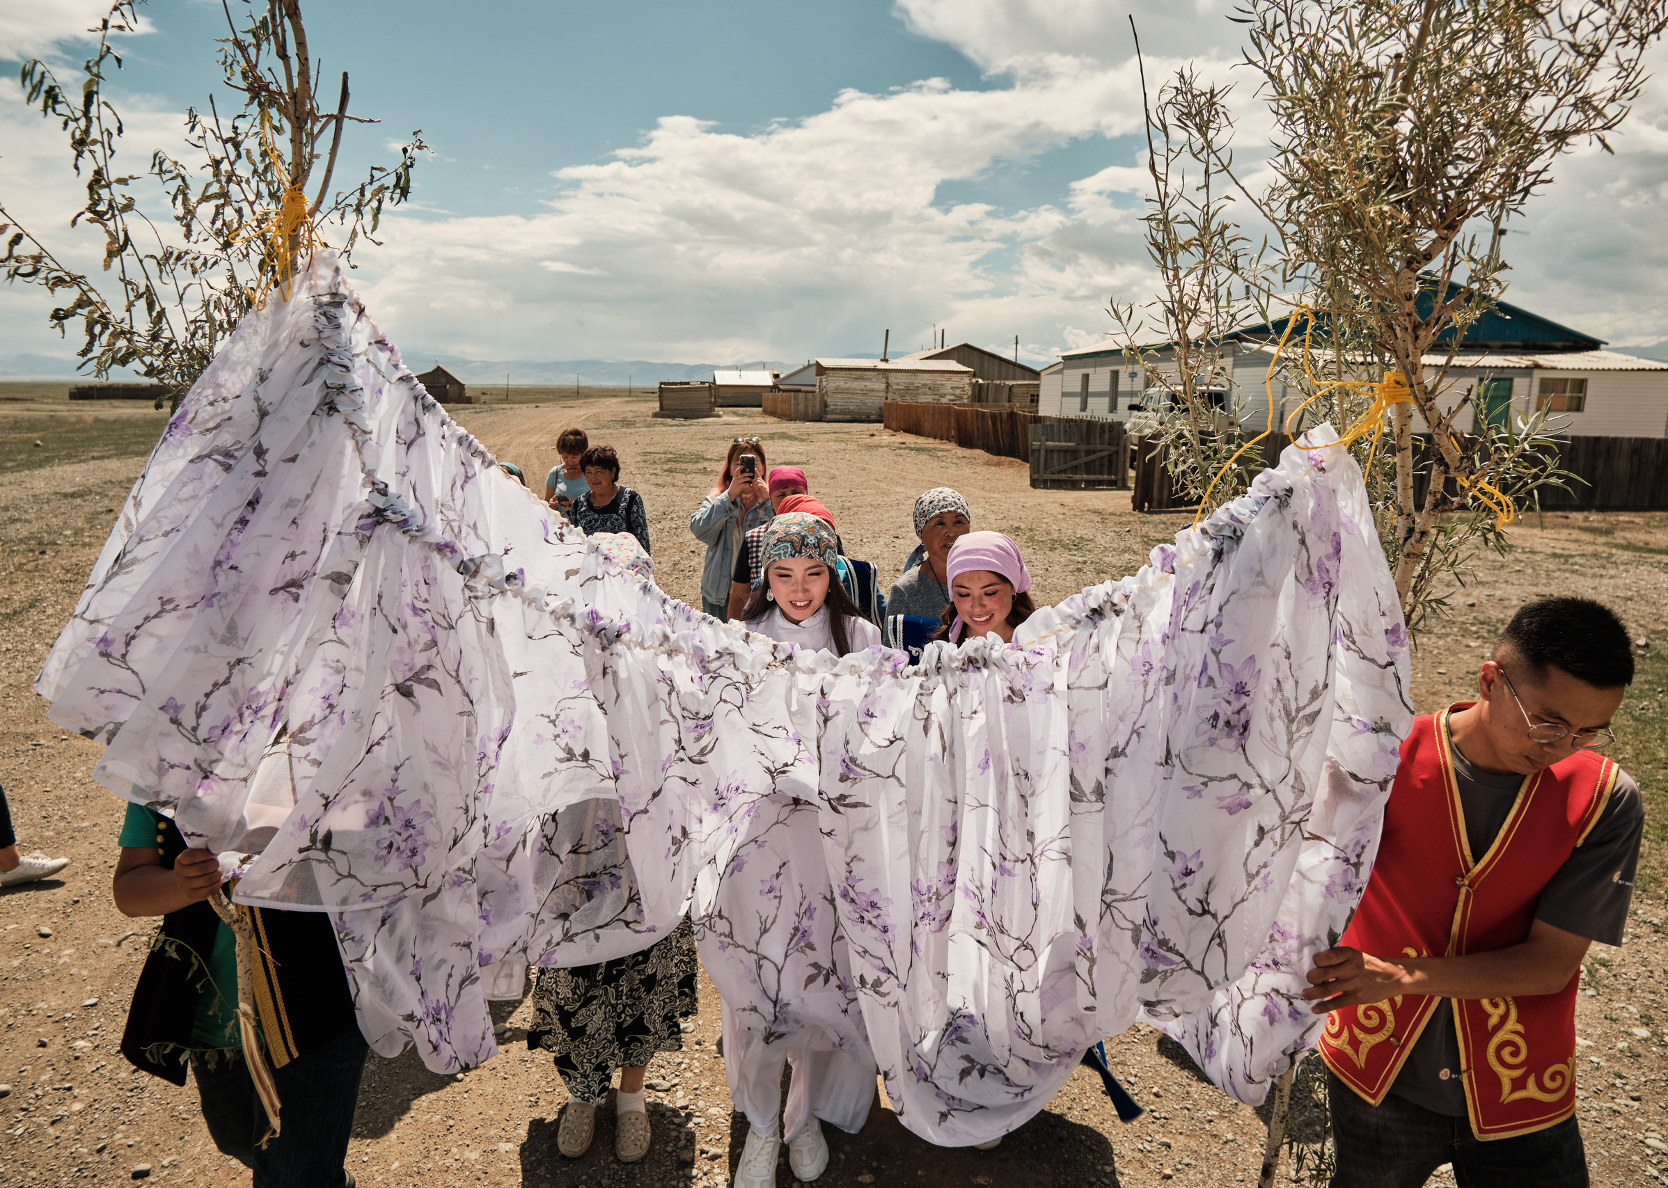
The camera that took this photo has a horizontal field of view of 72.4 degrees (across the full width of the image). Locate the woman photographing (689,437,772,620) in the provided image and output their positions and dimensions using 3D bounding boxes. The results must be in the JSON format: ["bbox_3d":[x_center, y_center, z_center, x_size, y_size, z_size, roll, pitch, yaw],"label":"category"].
[{"bbox_3d":[-0.560,-0.002,6.198,0.470,1.650,0.450,-1,10,-11],"label":"woman photographing"}]

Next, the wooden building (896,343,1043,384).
[{"bbox_3d":[7.705,-14.725,78.559,9.751,5.200,10.000,-1,10,-9],"label":"wooden building"}]

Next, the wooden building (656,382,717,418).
[{"bbox_3d":[-10.027,-13.256,77.314,4.063,2.400,3.500,-1,10,-7],"label":"wooden building"}]

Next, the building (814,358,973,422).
[{"bbox_3d":[3.667,-12.690,71.114,9.352,3.750,4.300,-1,10,-8],"label":"building"}]

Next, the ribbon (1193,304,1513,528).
[{"bbox_3d":[0.811,-0.279,1.780,0.440,0.320,0.220,5,11,24],"label":"ribbon"}]

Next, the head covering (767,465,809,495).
[{"bbox_3d":[-0.206,-0.495,5.100,0.170,0.180,0.210,0,10,-2],"label":"head covering"}]

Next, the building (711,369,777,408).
[{"bbox_3d":[-9.904,-22.244,123.086,5.773,3.900,4.800,-1,10,-9],"label":"building"}]

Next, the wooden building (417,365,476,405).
[{"bbox_3d":[-43.237,-23.006,124.624,6.260,4.200,6.300,-2,11,-15],"label":"wooden building"}]

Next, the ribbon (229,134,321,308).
[{"bbox_3d":[-0.945,-0.630,1.920,0.140,0.270,0.120,-4,11,-25],"label":"ribbon"}]

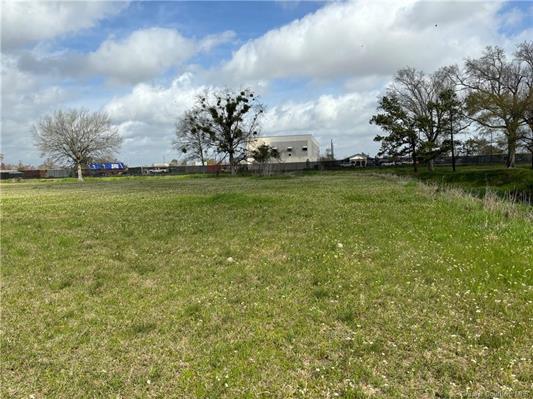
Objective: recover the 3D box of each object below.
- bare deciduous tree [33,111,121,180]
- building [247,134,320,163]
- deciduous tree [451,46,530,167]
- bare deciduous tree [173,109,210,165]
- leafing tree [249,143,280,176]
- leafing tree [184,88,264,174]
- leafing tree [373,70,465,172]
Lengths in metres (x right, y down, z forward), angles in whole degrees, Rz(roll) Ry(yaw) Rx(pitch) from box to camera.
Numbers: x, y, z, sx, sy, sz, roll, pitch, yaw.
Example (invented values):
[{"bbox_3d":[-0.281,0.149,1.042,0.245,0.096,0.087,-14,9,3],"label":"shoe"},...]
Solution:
[{"bbox_3d":[-27.720,-8.110,59.000,12.980,10.620,11.680,-2,5,0],"label":"bare deciduous tree"},{"bbox_3d":[6.340,-13.800,122.720,17.700,8.950,30.000,-1,5,11],"label":"building"},{"bbox_3d":[31.350,-12.880,56.000,11.200,17.080,10.640,-2,5,0],"label":"deciduous tree"},{"bbox_3d":[-14.060,-11.210,76.000,6.840,12.160,6.150,-2,5,0],"label":"bare deciduous tree"},{"bbox_3d":[-0.310,-6.200,62.000,4.960,5.270,4.460,-2,5,0],"label":"leafing tree"},{"bbox_3d":[-6.510,-10.460,62.000,12.400,13.480,10.540,-2,5,0],"label":"leafing tree"},{"bbox_3d":[20.760,-10.930,55.000,12.920,14.160,10.340,-2,5,0],"label":"leafing tree"}]

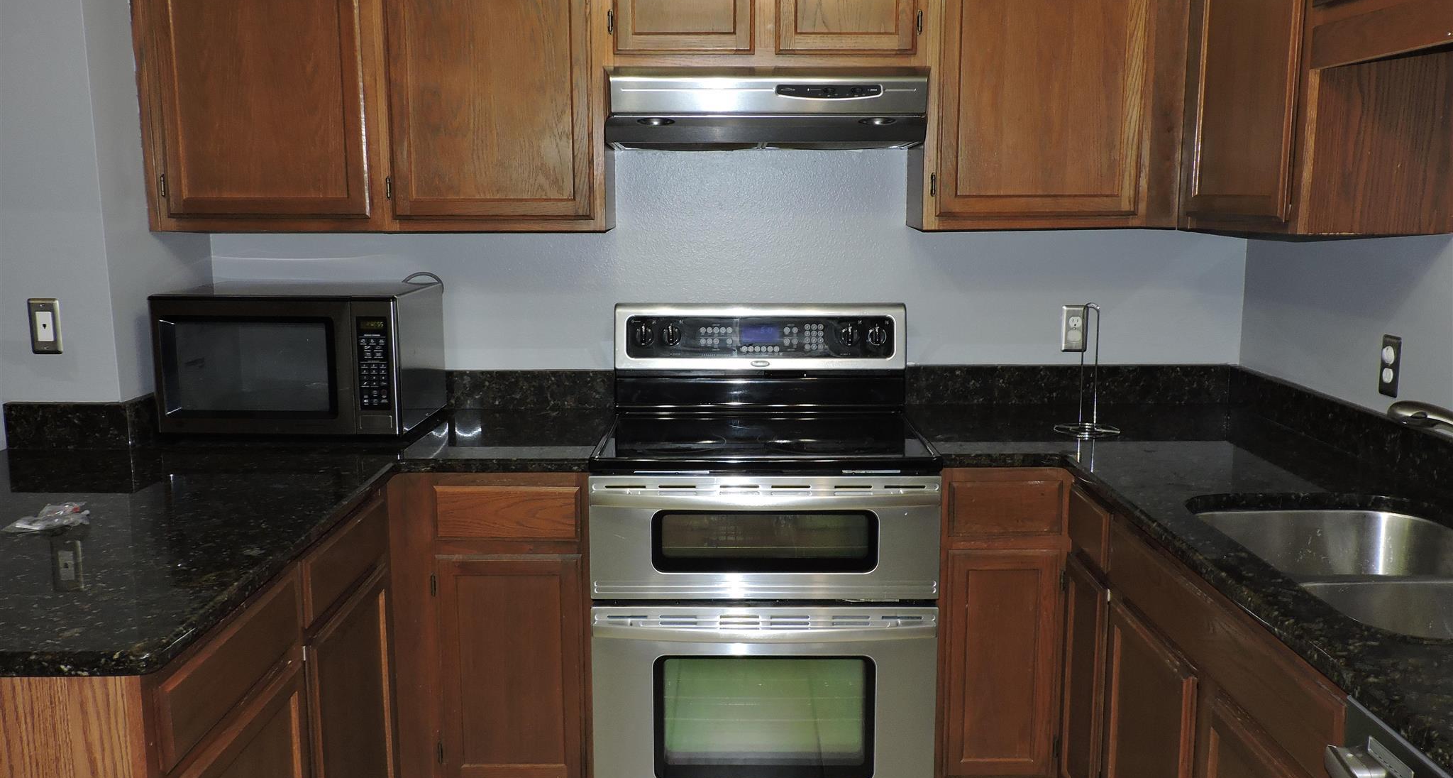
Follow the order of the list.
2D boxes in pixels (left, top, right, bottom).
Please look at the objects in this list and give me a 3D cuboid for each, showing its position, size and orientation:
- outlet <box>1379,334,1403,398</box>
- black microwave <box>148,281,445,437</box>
[{"bbox_3d":[1.386,-0.047,2.458,0.008,0.120,0.073,0,10,0],"label":"outlet"},{"bbox_3d":[-1.043,-0.082,2.931,0.572,0.330,0.395,0,10,2],"label":"black microwave"}]

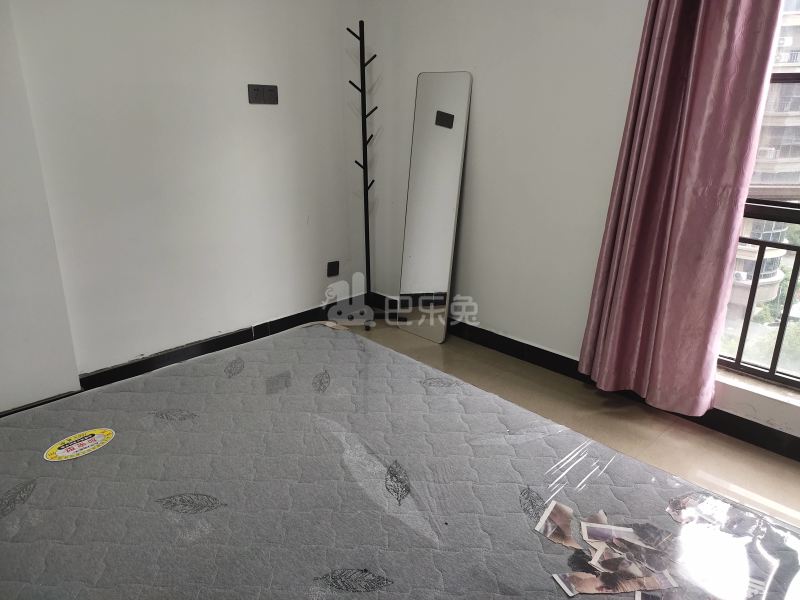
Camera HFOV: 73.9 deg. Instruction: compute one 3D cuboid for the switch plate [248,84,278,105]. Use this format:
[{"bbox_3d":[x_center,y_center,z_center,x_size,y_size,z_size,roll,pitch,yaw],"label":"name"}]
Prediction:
[{"bbox_3d":[-0.705,-1.066,2.763,0.172,0.088,0.010,-18,26,-42],"label":"switch plate"}]

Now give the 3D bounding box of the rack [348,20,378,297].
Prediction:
[{"bbox_3d":[-0.184,-0.699,3.139,0.330,1.710,0.330,1,19,0],"label":"rack"}]

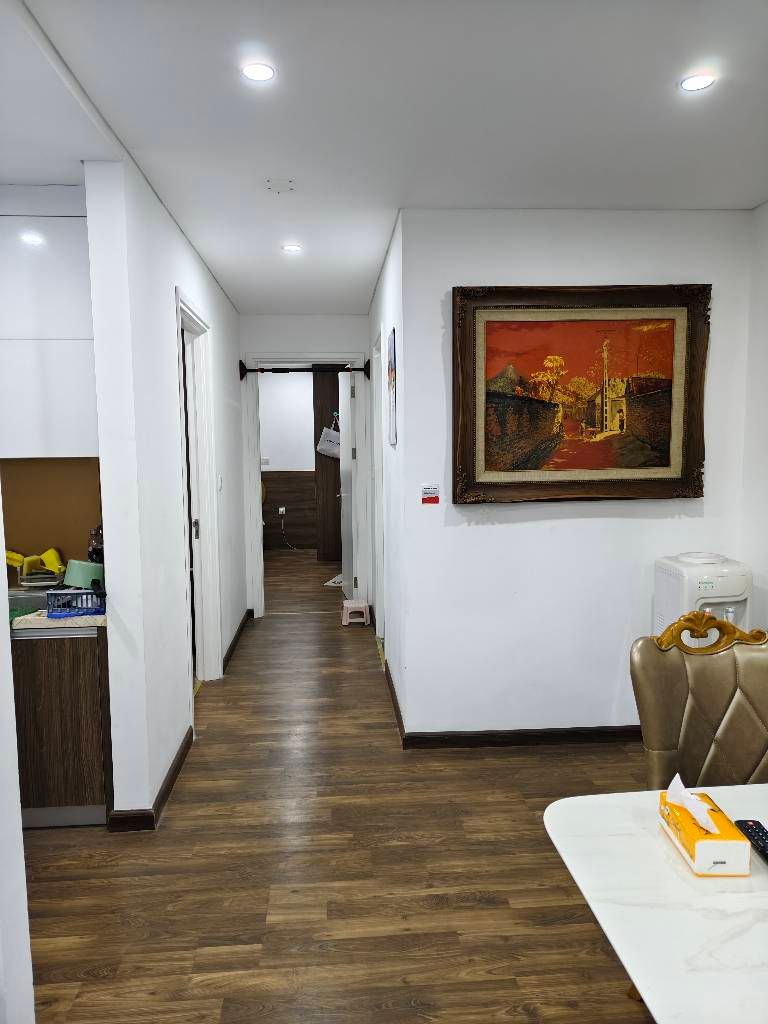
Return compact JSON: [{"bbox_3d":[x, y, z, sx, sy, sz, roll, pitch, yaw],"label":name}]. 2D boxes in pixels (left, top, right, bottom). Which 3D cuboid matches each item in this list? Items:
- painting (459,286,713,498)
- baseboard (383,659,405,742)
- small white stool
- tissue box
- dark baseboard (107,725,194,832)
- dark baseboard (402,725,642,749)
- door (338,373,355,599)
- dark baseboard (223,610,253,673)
[{"bbox_3d":[0.950,-0.564,3.289,1.250,1.010,0.060,-1,5,-4],"label":"painting"},{"bbox_3d":[0.059,1.093,4.013,0.015,0.080,1.220,-1,5,-4],"label":"baseboard"},{"bbox_3d":[-0.243,0.880,5.884,0.235,0.165,0.210,-1,5,-4],"label":"small white stool"},{"bbox_3d":[0.597,0.603,1.280,0.093,0.065,0.173,0,5,0],"label":"tissue box"},{"bbox_3d":[-1.031,1.187,3.097,0.185,0.080,0.815,-1,5,-4],"label":"dark baseboard"},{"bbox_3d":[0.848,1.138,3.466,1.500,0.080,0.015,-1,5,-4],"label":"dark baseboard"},{"bbox_3d":[-0.346,-0.223,6.600,0.040,2.220,0.820,-1,5,-11],"label":"door"},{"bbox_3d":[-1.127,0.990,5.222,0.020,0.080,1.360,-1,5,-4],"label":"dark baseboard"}]

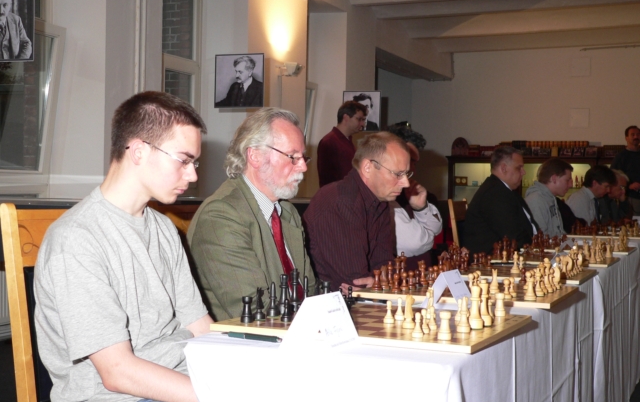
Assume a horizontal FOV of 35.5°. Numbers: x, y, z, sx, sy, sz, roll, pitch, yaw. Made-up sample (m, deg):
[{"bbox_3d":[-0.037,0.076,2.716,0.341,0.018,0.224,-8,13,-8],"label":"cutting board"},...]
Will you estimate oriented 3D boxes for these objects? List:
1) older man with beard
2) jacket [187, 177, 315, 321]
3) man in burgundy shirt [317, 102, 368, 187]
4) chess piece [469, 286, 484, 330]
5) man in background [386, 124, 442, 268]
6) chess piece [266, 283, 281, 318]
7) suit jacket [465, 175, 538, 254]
[{"bbox_3d":[-0.064,0.358,2.982,0.700,1.290,0.550,1,0,25],"label":"older man with beard"},{"bbox_3d":[-0.189,0.210,3.022,0.400,0.570,0.520,1,0,26],"label":"jacket"},{"bbox_3d":[0.164,0.102,7.601,0.380,1.750,0.520,1,0,12],"label":"man in burgundy shirt"},{"bbox_3d":[0.315,0.212,2.003,0.030,0.085,0.030,1,0,23],"label":"chess piece"},{"bbox_3d":[0.438,0.335,4.352,0.700,1.340,0.540,1,0,22],"label":"man in background"},{"bbox_3d":[-0.098,0.208,2.127,0.030,0.073,0.030,1,0,0],"label":"chess piece"},{"bbox_3d":[1.009,0.180,5.551,0.430,0.640,0.570,1,0,20],"label":"suit jacket"}]

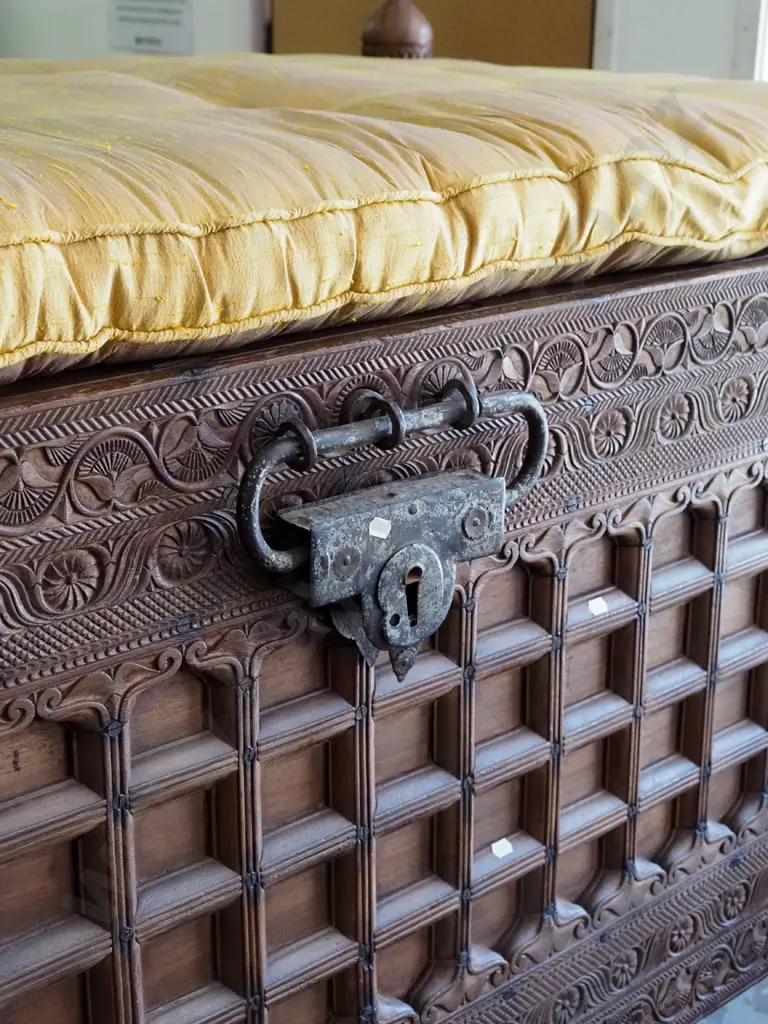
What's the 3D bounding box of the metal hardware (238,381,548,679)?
[{"bbox_3d":[0.008,0.012,0.827,0.209,0.157,0.041,-15,23,-39],"label":"metal hardware"}]

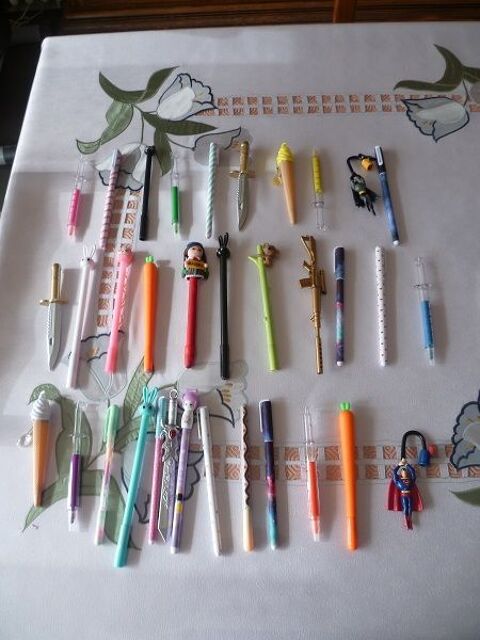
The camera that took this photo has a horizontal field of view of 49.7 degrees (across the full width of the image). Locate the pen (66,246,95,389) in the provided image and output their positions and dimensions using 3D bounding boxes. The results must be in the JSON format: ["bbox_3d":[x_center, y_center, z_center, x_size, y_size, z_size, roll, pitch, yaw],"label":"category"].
[{"bbox_3d":[-0.203,-0.008,0.666,0.018,0.015,0.197,-2,68,4],"label":"pen"}]

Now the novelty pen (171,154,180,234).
[{"bbox_3d":[-0.082,-0.164,0.667,0.014,0.012,0.125,-5,67,0],"label":"novelty pen"}]

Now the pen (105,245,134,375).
[{"bbox_3d":[-0.141,-0.013,0.603,0.018,0.015,0.156,1,67,2],"label":"pen"}]

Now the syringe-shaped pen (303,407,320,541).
[{"bbox_3d":[0.080,0.167,0.573,0.014,0.016,0.143,-3,68,3],"label":"syringe-shaped pen"}]

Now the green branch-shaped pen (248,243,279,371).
[{"bbox_3d":[0.037,-0.020,0.651,0.036,0.018,0.176,-6,68,2],"label":"green branch-shaped pen"}]

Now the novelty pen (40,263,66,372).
[{"bbox_3d":[-0.216,-0.006,0.605,0.030,0.012,0.136,-6,67,-1],"label":"novelty pen"}]

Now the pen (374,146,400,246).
[{"bbox_3d":[0.180,-0.154,0.636,0.011,0.013,0.147,-4,67,2],"label":"pen"}]

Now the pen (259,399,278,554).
[{"bbox_3d":[0.033,0.169,0.578,0.013,0.011,0.162,-4,68,3],"label":"pen"}]

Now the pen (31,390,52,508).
[{"bbox_3d":[-0.208,0.132,0.538,0.018,0.018,0.119,-7,67,1],"label":"pen"}]

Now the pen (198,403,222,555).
[{"bbox_3d":[-0.032,0.177,0.580,0.013,0.011,0.161,-8,68,1],"label":"pen"}]

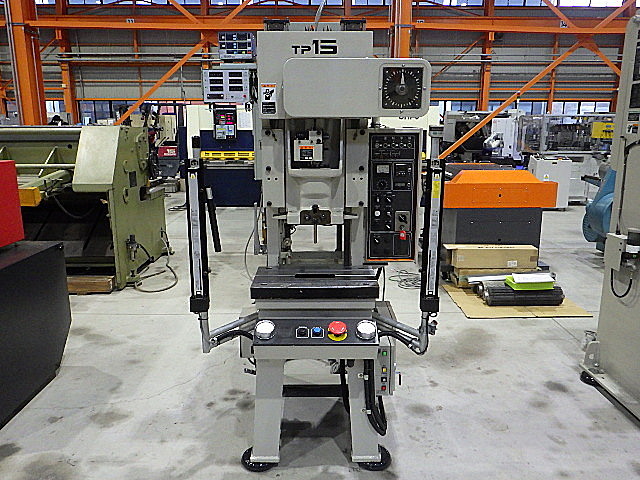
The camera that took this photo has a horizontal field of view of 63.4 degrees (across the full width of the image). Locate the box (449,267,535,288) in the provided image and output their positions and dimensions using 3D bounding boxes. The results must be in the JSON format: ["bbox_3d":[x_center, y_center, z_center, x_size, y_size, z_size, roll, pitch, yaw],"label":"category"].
[{"bbox_3d":[1.610,0.329,4.822,0.720,0.178,0.200,0,12,0],"label":"box"}]

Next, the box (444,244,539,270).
[{"bbox_3d":[1.587,0.156,4.785,0.765,0.178,0.200,0,12,0],"label":"box"}]

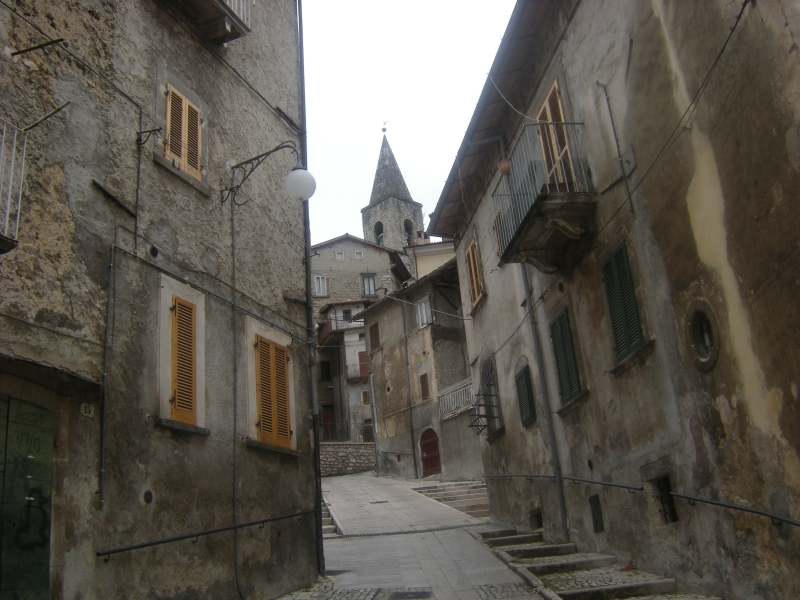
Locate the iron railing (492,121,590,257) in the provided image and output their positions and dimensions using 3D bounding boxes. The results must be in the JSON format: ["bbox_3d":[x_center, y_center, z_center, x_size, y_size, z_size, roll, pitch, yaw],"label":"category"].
[{"bbox_3d":[2.066,-1.583,12.941,0.865,1.093,1.930,-1,-21,-10],"label":"iron railing"}]

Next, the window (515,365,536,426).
[{"bbox_3d":[2.137,1.682,15.300,0.107,0.953,0.674,-1,-21,-10],"label":"window"}]

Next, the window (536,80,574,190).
[{"bbox_3d":[2.391,-2.147,13.417,0.056,2.241,1.000,-1,-21,-10],"label":"window"}]

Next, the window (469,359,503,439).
[{"bbox_3d":[1.655,1.942,17.408,0.465,1.534,1.069,-1,-21,-10],"label":"window"}]

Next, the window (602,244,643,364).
[{"bbox_3d":[2.825,0.043,11.218,0.093,1.348,0.791,-1,-21,-10],"label":"window"}]

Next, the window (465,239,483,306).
[{"bbox_3d":[1.556,-0.541,18.639,0.056,1.237,0.767,-1,-21,-10],"label":"window"}]

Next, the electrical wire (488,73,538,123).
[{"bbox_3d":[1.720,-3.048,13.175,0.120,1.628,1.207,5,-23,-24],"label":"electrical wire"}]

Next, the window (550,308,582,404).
[{"bbox_3d":[2.485,0.863,13.316,0.056,1.311,0.790,-1,-21,-10],"label":"window"}]

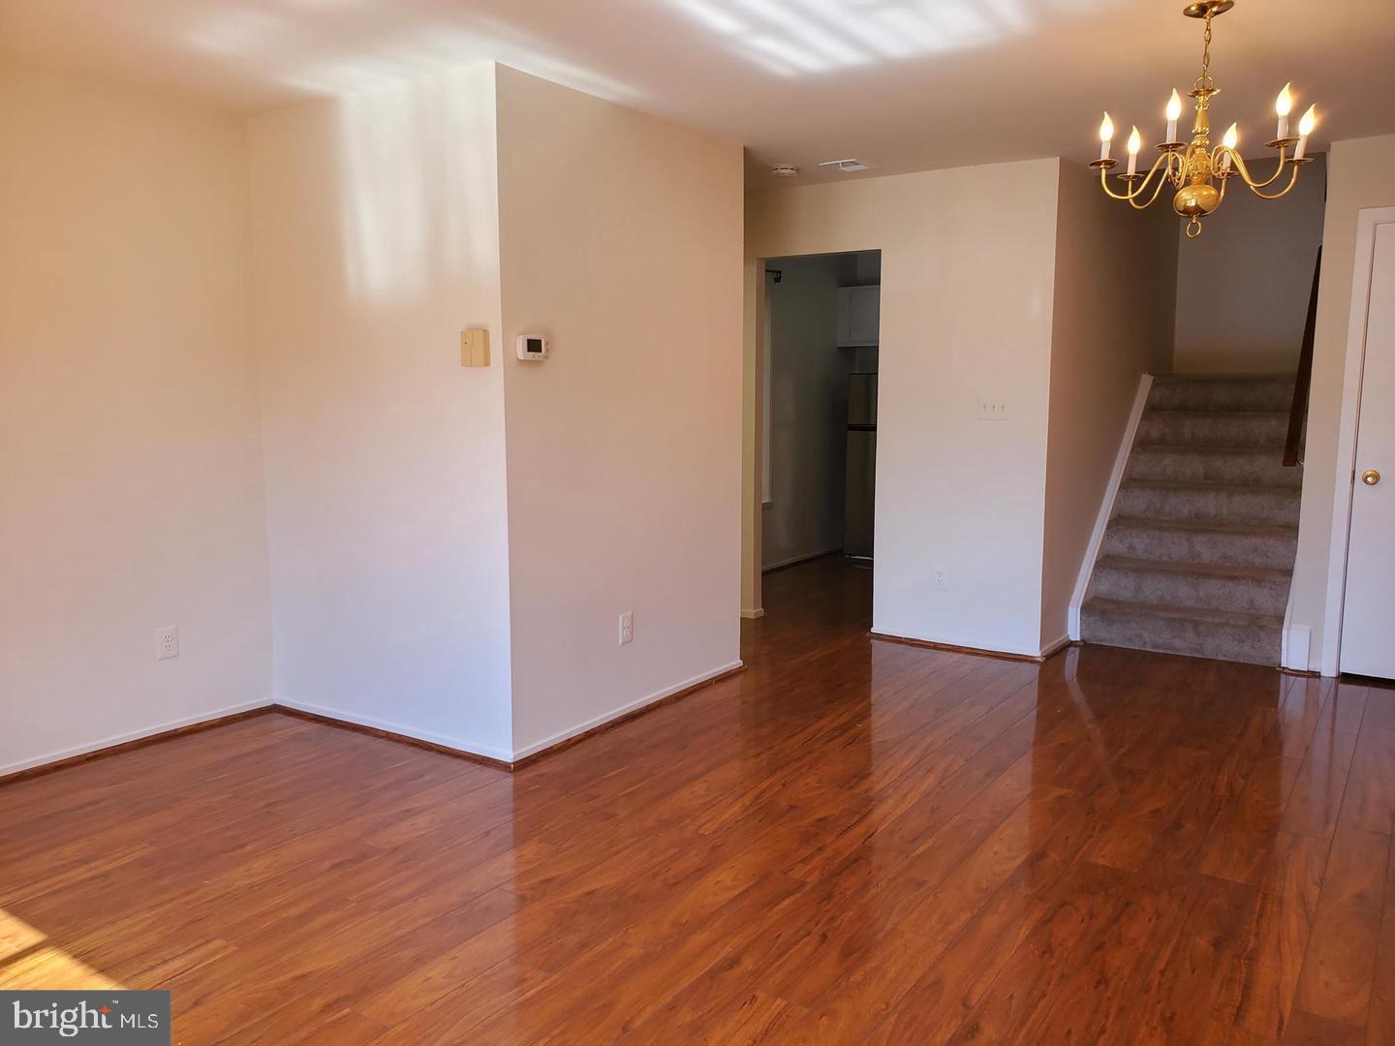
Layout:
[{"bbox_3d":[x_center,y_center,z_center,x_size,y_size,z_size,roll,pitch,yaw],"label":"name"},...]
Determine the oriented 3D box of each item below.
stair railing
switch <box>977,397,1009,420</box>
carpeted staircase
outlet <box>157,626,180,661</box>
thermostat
[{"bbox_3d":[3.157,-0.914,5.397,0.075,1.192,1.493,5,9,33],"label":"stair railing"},{"bbox_3d":[1.449,-0.565,5.133,0.163,0.115,0.012,5,9,33],"label":"switch"},{"bbox_3d":[2.833,-0.111,5.810,0.950,1.390,1.620,5,9,33],"label":"carpeted staircase"},{"bbox_3d":[-2.001,0.457,3.966,0.010,0.119,0.078,5,9,33],"label":"outlet"},{"bbox_3d":[-0.565,-0.601,3.595,0.030,0.083,0.134,5,9,33],"label":"thermostat"}]

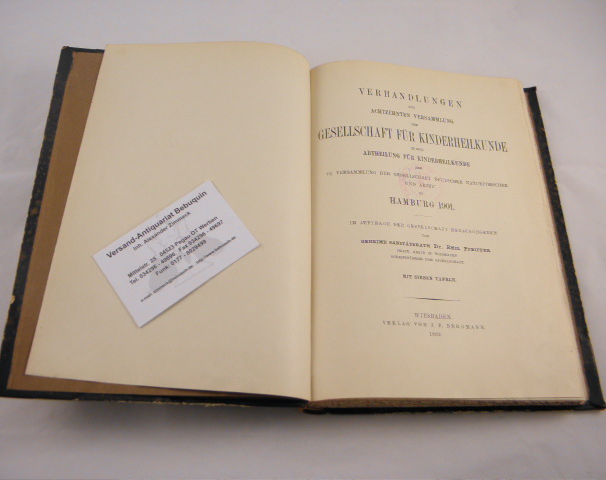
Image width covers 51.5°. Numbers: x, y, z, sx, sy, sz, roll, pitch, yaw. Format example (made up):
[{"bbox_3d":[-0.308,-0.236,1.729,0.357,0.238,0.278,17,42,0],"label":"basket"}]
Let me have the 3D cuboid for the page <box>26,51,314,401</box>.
[{"bbox_3d":[-0.070,-0.021,0.400,0.153,0.020,0.233,3,64,-3],"label":"page"}]

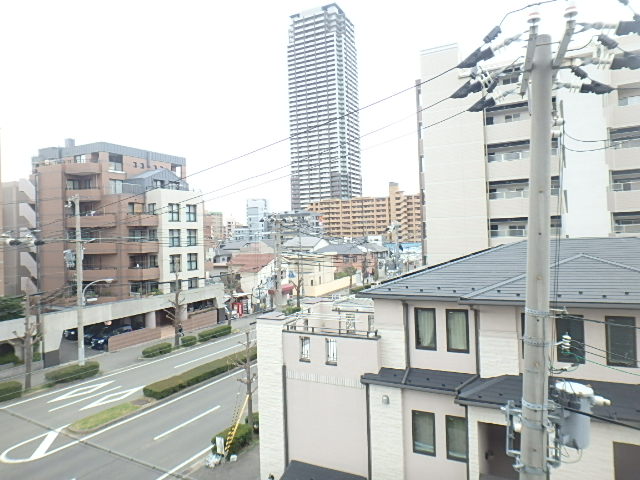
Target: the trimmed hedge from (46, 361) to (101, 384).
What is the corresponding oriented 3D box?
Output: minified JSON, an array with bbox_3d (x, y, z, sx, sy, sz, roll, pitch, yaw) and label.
[{"bbox_3d":[-18.979,10.140,32.805,1.600,0.700,3.300,-2,-1,28],"label":"trimmed hedge"}]

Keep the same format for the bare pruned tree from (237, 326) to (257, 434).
[{"bbox_3d":[-3.700,7.292,21.972,0.750,5.250,0.600,-2,-1,28],"label":"bare pruned tree"}]

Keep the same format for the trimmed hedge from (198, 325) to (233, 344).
[{"bbox_3d":[-10.760,9.564,43.572,0.961,0.720,3.843,-2,0,29],"label":"trimmed hedge"}]

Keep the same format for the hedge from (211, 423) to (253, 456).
[{"bbox_3d":[-3.951,9.136,19.365,0.824,0.680,1.803,-2,0,29],"label":"hedge"}]

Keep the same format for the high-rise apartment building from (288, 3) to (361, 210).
[{"bbox_3d":[3.459,-71.654,306.694,39.650,170.800,31.688,-2,-1,28],"label":"high-rise apartment building"}]

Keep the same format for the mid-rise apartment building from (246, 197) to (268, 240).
[{"bbox_3d":[-32.185,-3.474,216.599,8.000,34.046,7.000,-2,-1,28],"label":"mid-rise apartment building"}]

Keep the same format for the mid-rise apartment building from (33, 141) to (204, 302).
[{"bbox_3d":[-24.508,-0.572,52.508,16.000,21.800,12.300,-2,0,29],"label":"mid-rise apartment building"}]

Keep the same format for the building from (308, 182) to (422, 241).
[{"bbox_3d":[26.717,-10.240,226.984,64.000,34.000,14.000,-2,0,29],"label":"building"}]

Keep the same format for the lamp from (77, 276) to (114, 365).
[{"bbox_3d":[-16.575,6.364,30.939,3.100,7.100,0.400,-2,0,29],"label":"lamp"}]

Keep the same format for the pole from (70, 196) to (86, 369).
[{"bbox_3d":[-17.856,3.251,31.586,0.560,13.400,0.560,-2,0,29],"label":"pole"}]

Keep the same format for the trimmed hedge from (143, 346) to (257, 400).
[{"bbox_3d":[-8.354,9.920,32.910,1.700,0.670,11.600,-2,-1,28],"label":"trimmed hedge"}]

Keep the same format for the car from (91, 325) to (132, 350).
[{"bbox_3d":[-19.323,9.309,41.000,1.740,1.580,4.400,-2,0,29],"label":"car"}]

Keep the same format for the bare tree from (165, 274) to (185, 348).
[{"bbox_3d":[-14.244,6.865,42.005,1.350,7.230,1.350,-2,-1,28],"label":"bare tree"}]

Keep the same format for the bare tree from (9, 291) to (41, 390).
[{"bbox_3d":[-20.737,7.086,30.110,1.500,6.830,1.500,-2,-1,28],"label":"bare tree"}]

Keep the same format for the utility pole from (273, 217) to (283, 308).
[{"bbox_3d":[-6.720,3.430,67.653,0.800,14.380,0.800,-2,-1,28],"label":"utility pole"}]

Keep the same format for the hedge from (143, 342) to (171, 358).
[{"bbox_3d":[-15.027,10.156,39.652,1.400,0.630,2.700,-2,-1,28],"label":"hedge"}]

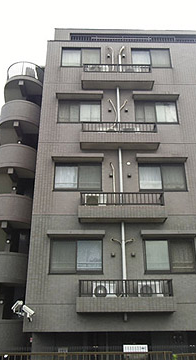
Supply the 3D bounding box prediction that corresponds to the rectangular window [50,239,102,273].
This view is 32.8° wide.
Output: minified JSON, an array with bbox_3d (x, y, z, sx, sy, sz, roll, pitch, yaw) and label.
[{"bbox_3d":[-0.693,2.493,10.812,1.718,1.126,0.120,0,-25,-1],"label":"rectangular window"}]

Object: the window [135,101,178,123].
[{"bbox_3d":[2.338,-2.663,13.257,1.686,1.128,0.157,0,-25,-1],"label":"window"}]

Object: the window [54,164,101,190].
[{"bbox_3d":[-0.702,-0.095,12.020,1.718,1.126,0.120,0,-25,-1],"label":"window"}]

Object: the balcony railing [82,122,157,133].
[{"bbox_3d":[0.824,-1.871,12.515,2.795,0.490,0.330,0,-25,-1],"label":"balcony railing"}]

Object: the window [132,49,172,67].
[{"bbox_3d":[2.329,-5.228,14.456,1.686,1.092,0.157,0,-25,-1],"label":"window"}]

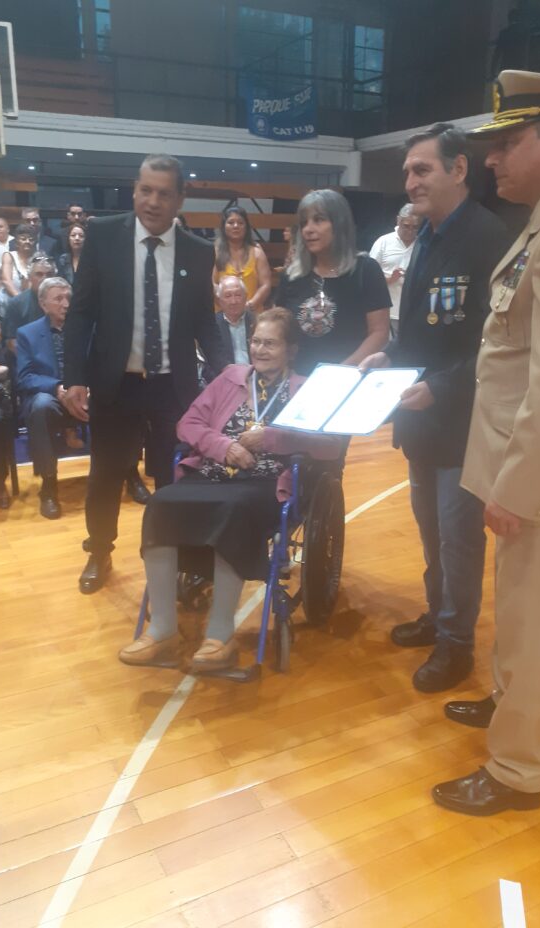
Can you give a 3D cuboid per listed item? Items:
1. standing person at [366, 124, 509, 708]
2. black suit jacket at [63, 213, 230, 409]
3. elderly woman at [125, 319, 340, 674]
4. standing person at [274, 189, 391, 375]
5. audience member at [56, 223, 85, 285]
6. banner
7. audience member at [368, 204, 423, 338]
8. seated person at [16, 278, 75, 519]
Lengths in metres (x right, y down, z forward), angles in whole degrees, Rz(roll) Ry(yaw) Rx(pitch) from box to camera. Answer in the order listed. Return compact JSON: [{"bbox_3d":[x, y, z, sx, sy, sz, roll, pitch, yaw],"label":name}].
[{"bbox_3d":[0.527,-0.174,2.466,0.460,1.800,0.560,-14,23,-39],"label":"standing person"},{"bbox_3d":[-0.490,-0.636,2.979,0.640,0.780,0.340,0,18,-3],"label":"black suit jacket"},{"bbox_3d":[-0.110,0.025,2.655,0.600,1.160,0.820,8,19,22],"label":"elderly woman"},{"bbox_3d":[0.232,-0.275,3.032,0.500,1.640,0.420,8,19,22],"label":"standing person"},{"bbox_3d":[-1.761,-1.482,6.828,0.480,1.570,0.320,-5,19,-17],"label":"audience member"},{"bbox_3d":[0.207,-6.313,13.000,1.400,0.980,0.060,-8,20,-25],"label":"banner"},{"bbox_3d":[0.885,-0.910,4.975,0.560,1.680,0.400,3,18,5],"label":"audience member"},{"bbox_3d":[-1.154,-0.418,4.092,0.580,1.230,0.800,-8,20,-26],"label":"seated person"}]

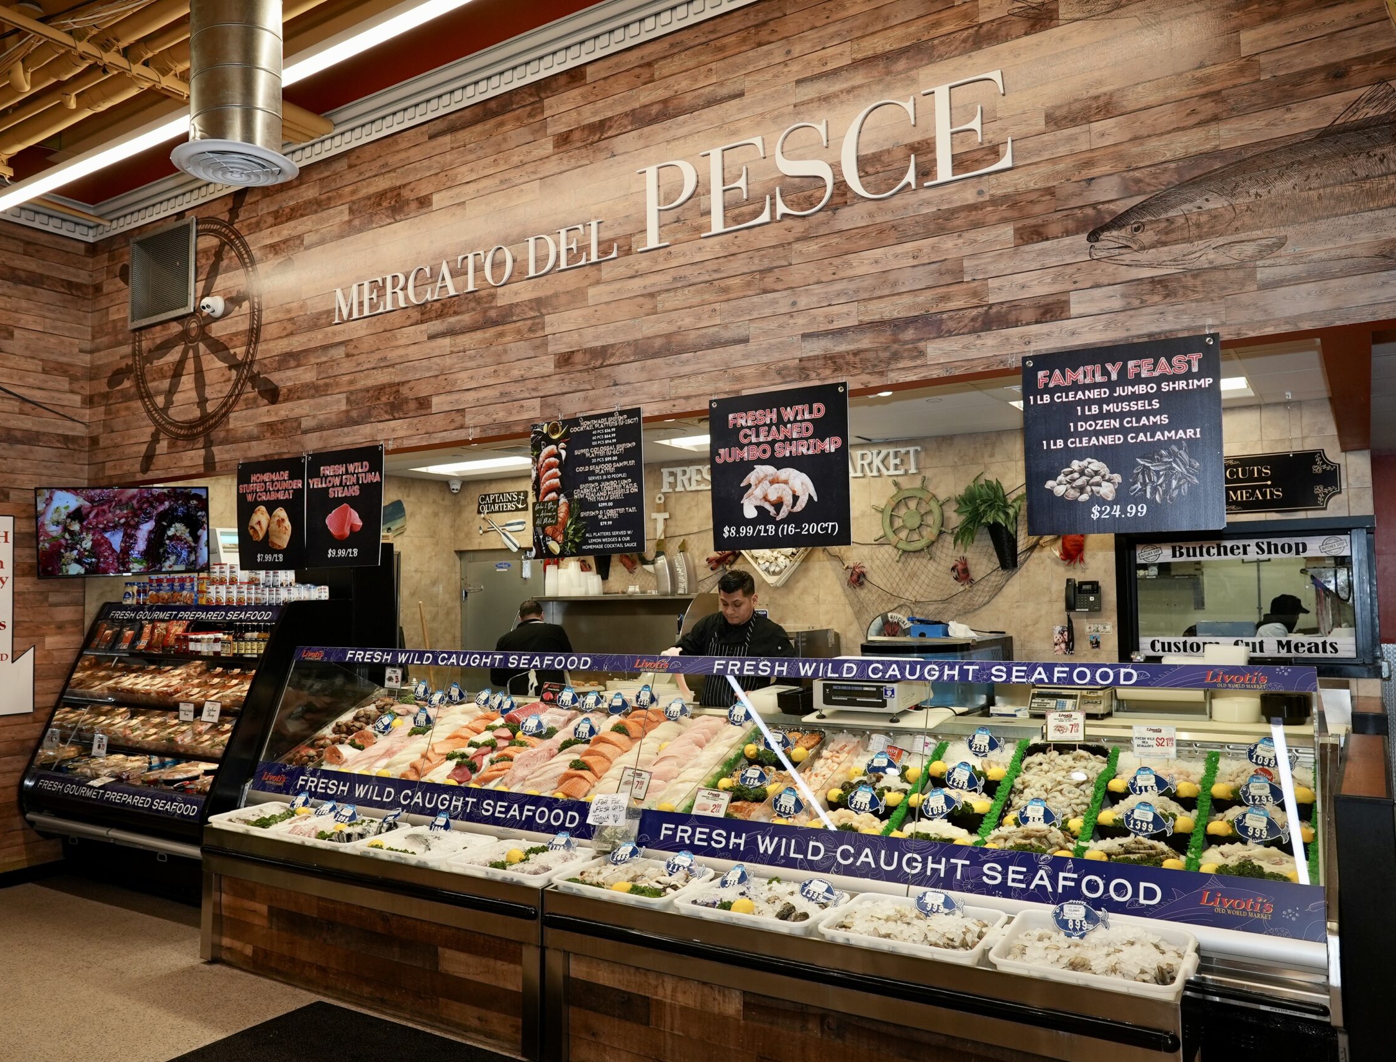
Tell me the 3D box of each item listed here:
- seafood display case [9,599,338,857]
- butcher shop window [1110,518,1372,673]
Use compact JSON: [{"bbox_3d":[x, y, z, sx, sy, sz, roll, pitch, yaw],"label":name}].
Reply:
[{"bbox_3d":[-3.039,1.268,6.237,1.960,1.680,0.880,-3,-5,33],"label":"seafood display case"},{"bbox_3d":[3.005,0.369,5.870,1.280,0.824,0.140,-3,-5,33],"label":"butcher shop window"}]

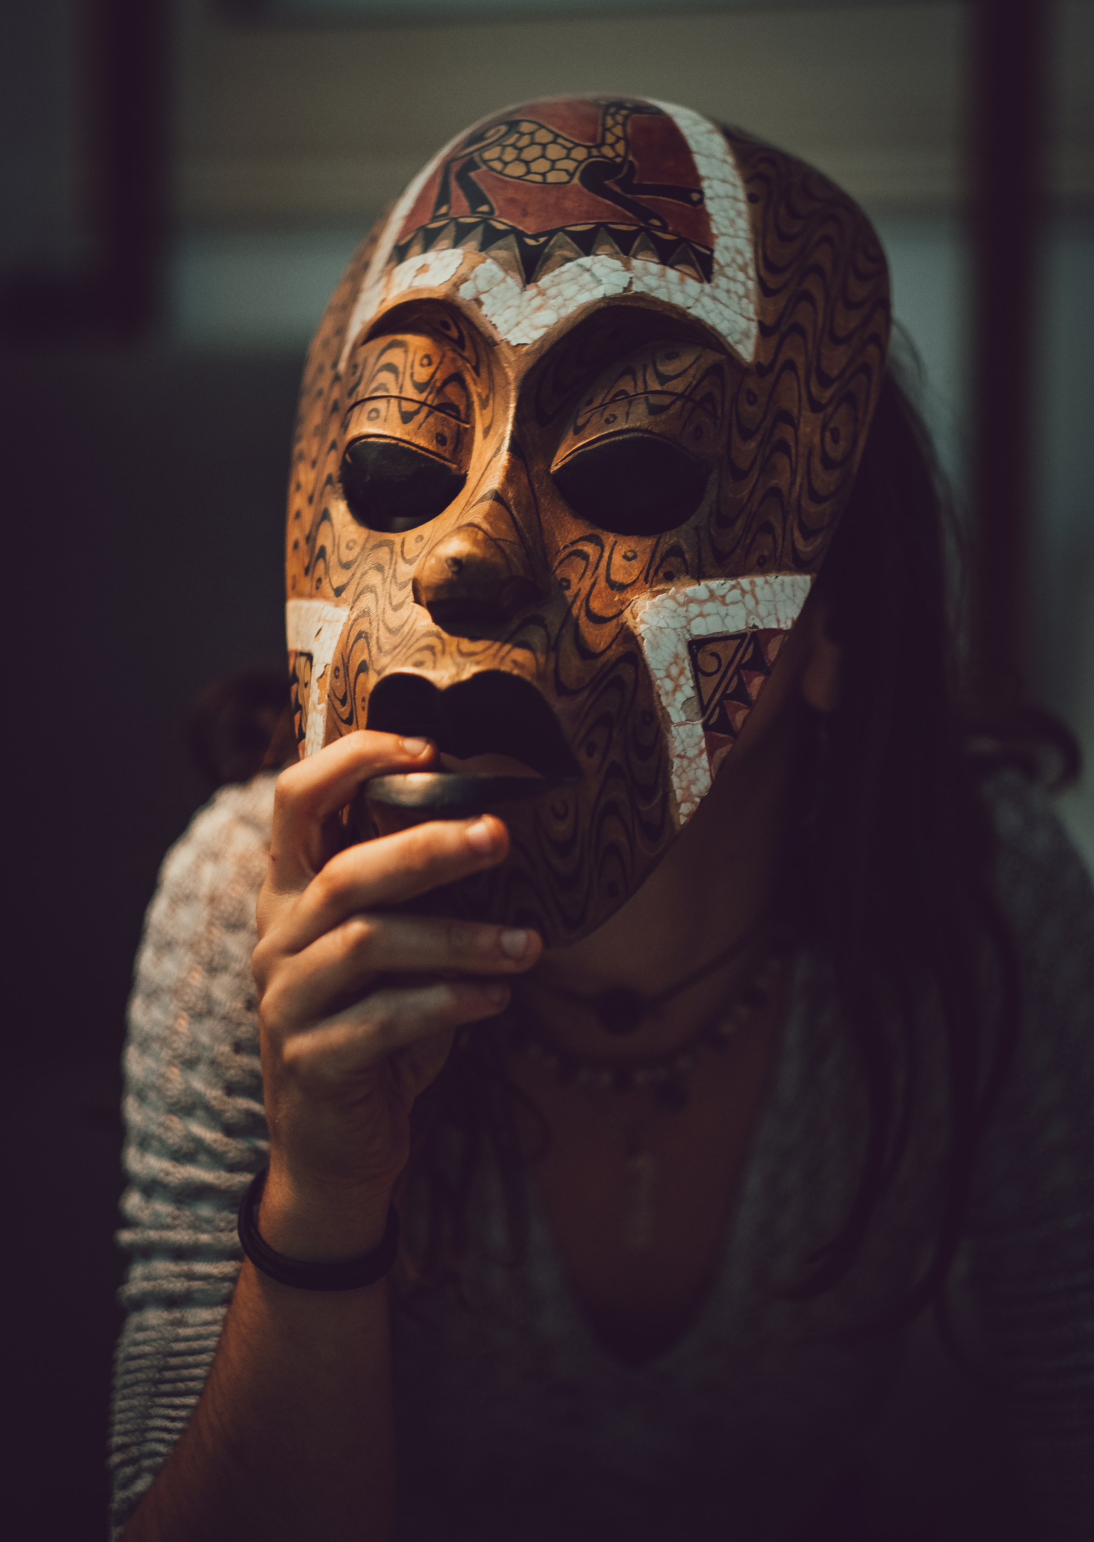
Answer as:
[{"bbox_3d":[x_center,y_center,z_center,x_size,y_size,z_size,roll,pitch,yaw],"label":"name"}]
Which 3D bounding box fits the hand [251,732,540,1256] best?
[{"bbox_3d":[-0.045,0.066,1.140,0.087,0.150,0.080,-6,10,-20],"label":"hand"}]

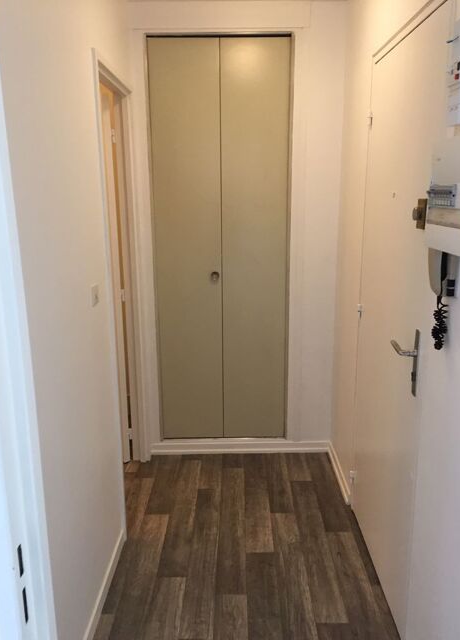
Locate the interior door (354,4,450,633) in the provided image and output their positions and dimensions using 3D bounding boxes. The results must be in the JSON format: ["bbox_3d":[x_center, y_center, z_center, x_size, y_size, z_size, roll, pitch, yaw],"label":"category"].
[{"bbox_3d":[0.614,0.046,2.043,0.060,2.040,0.845,-1,13,0],"label":"interior door"}]

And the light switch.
[{"bbox_3d":[-0.493,-0.089,1.973,0.015,0.078,0.080,-1,13,0],"label":"light switch"}]

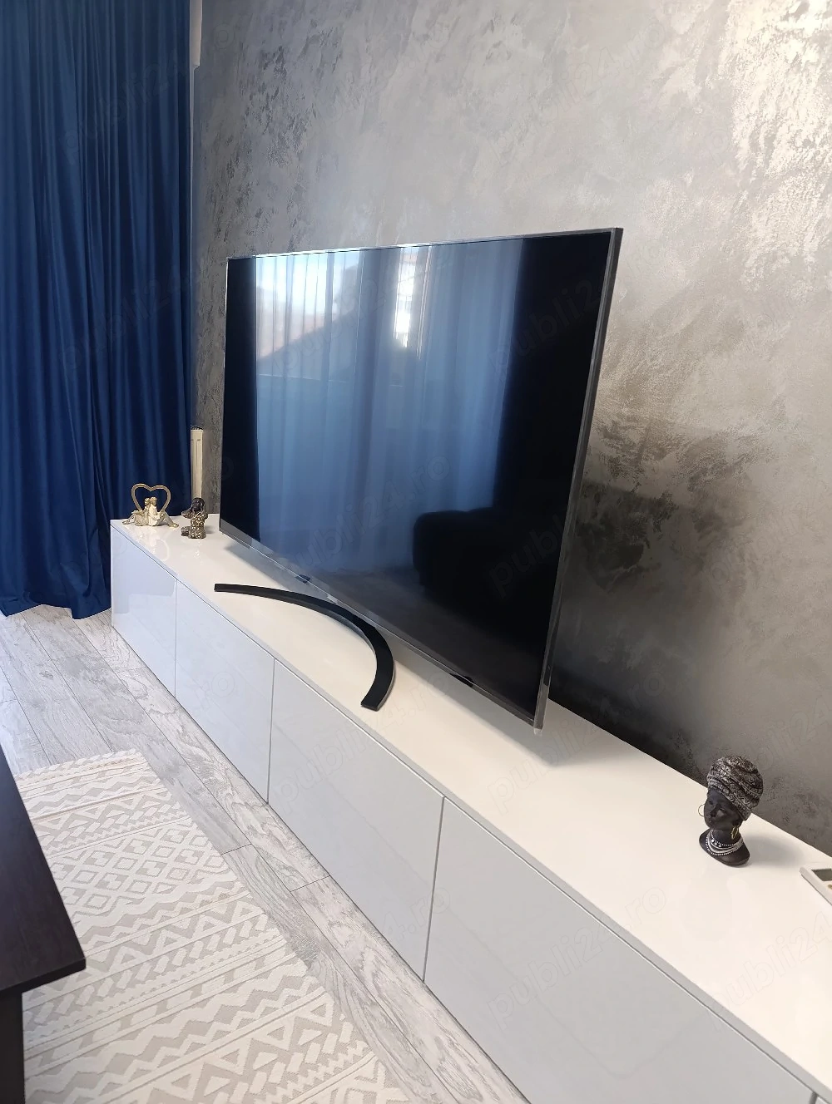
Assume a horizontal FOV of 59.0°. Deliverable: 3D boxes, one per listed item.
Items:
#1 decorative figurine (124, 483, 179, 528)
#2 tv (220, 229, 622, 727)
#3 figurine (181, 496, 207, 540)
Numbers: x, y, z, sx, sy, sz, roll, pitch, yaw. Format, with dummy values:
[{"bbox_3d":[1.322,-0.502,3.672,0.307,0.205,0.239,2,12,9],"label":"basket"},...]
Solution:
[{"bbox_3d":[-0.943,-0.168,2.619,0.182,0.147,0.060,3,15,-12],"label":"decorative figurine"},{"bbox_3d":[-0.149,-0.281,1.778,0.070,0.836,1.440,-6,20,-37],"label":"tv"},{"bbox_3d":[-0.763,-0.122,2.538,0.067,0.137,0.076,10,16,16],"label":"figurine"}]

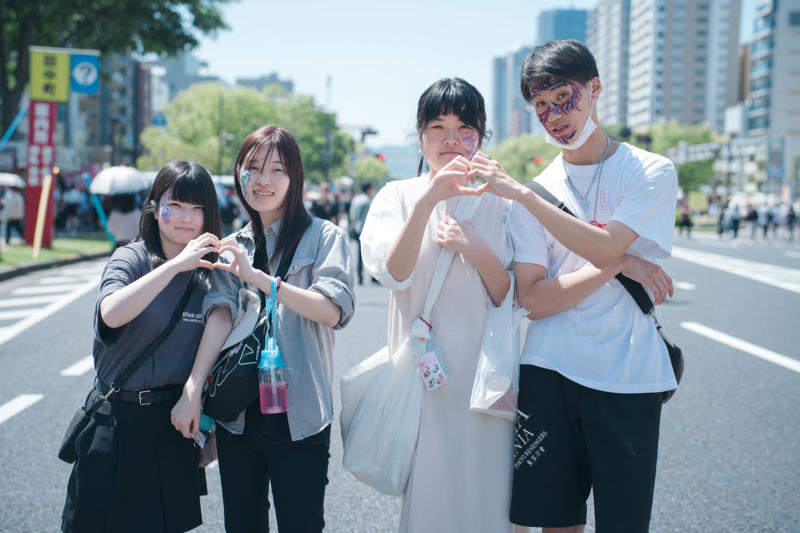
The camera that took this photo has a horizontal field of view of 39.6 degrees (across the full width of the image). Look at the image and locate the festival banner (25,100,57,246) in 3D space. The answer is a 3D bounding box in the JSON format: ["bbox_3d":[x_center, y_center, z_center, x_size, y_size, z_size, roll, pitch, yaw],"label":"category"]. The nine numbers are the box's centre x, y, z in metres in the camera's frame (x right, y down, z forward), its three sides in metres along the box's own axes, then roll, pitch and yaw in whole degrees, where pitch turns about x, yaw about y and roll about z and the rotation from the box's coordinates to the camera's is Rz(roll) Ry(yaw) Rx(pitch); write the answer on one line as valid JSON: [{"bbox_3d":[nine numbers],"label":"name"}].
[{"bbox_3d":[-8.576,-2.219,26.500,0.680,3.500,0.250,1,3,-10],"label":"festival banner"}]

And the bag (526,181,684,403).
[{"bbox_3d":[0.525,0.061,2.840,0.380,0.560,0.280,0,4,24],"label":"bag"}]

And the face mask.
[{"bbox_3d":[0.402,-0.350,2.680,0.145,0.125,0.115,-16,1,30],"label":"face mask"}]

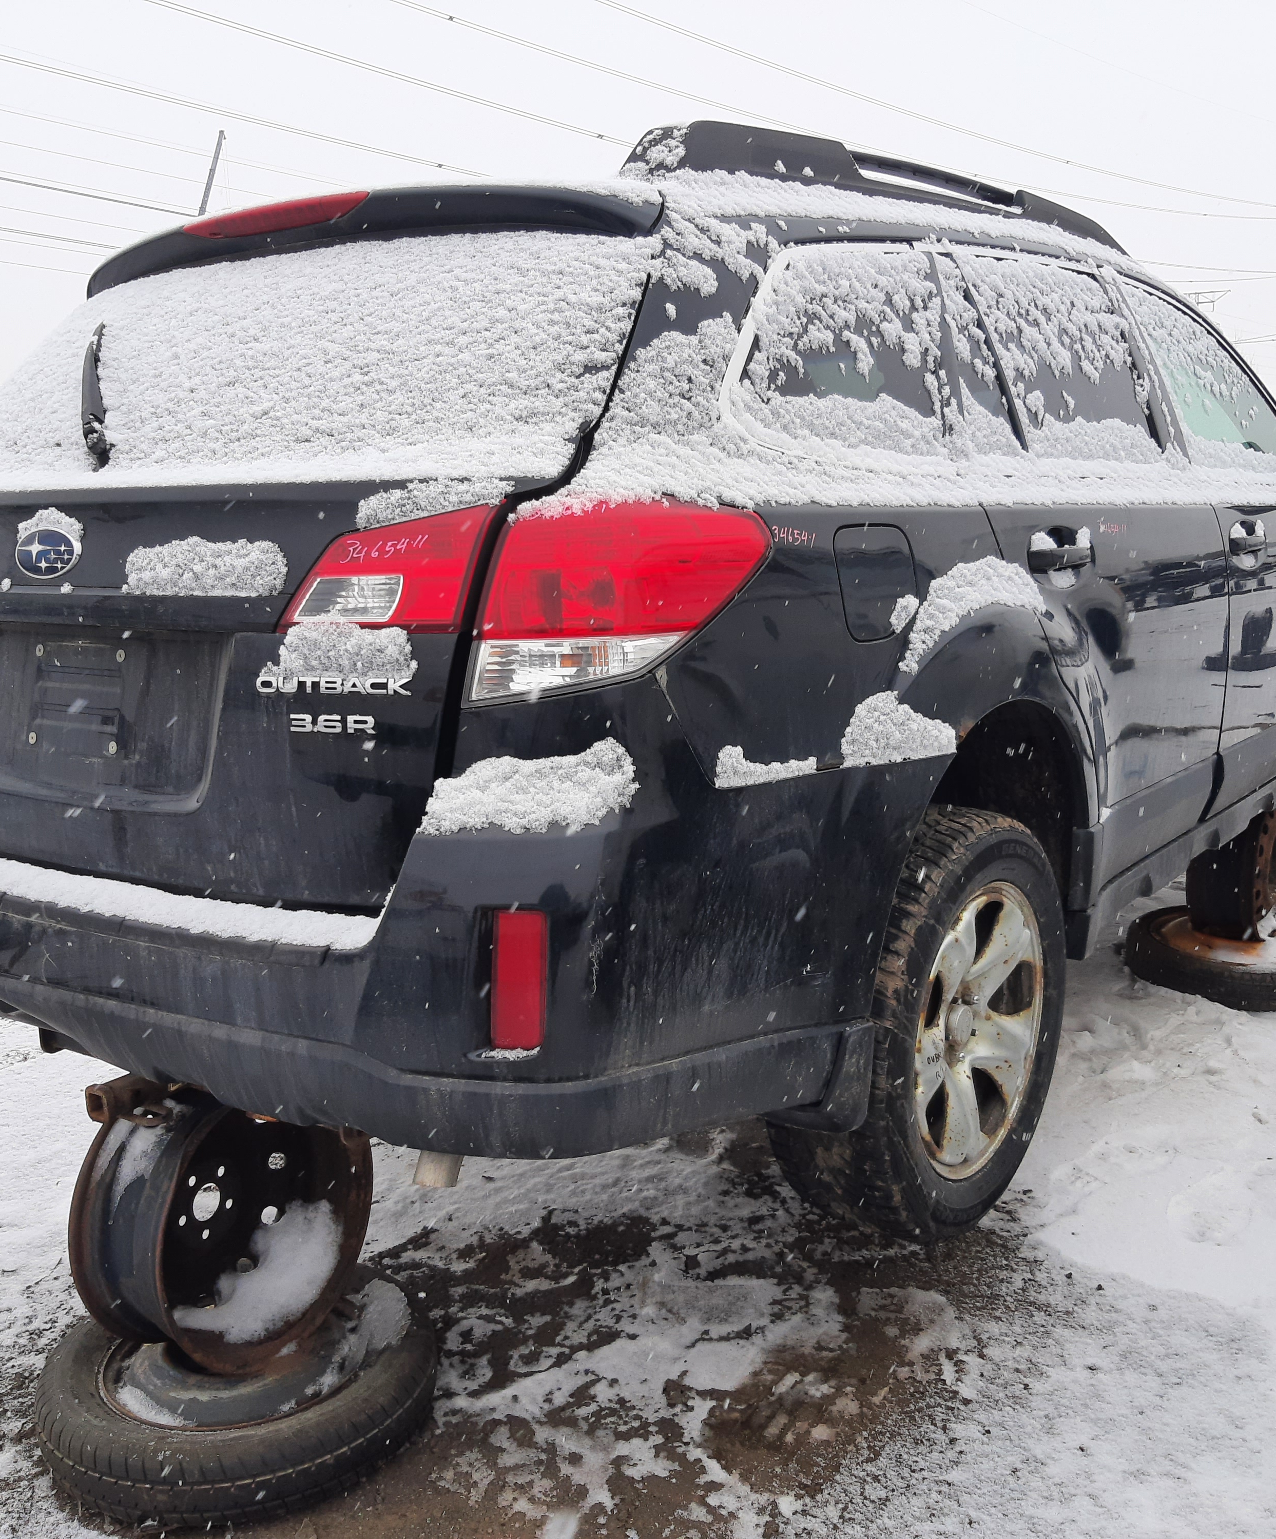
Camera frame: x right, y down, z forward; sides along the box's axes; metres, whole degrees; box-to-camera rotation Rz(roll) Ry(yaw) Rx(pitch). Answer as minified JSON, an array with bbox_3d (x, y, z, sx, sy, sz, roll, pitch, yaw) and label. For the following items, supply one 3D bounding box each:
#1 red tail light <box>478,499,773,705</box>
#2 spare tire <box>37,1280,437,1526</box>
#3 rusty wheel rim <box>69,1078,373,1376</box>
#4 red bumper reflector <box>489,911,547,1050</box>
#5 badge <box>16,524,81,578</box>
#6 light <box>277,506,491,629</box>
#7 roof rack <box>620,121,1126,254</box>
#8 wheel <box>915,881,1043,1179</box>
[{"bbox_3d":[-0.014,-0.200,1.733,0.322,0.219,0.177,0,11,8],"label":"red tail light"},{"bbox_3d":[-0.609,0.950,2.383,0.602,0.140,0.602,-2,11,0],"label":"spare tire"},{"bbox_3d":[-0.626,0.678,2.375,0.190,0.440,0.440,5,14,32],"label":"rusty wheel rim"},{"bbox_3d":[-0.126,0.223,1.628,0.064,0.150,0.028,4,6,21],"label":"red bumper reflector"},{"bbox_3d":[-0.760,-0.278,1.989,0.147,0.068,0.015,6,5,36],"label":"badge"},{"bbox_3d":[-0.275,-0.222,1.723,0.283,0.145,0.079,3,12,26],"label":"light"},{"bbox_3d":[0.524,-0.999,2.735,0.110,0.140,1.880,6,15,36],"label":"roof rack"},{"bbox_3d":[0.468,0.395,2.466,0.190,0.466,0.466,7,14,36],"label":"wheel"}]

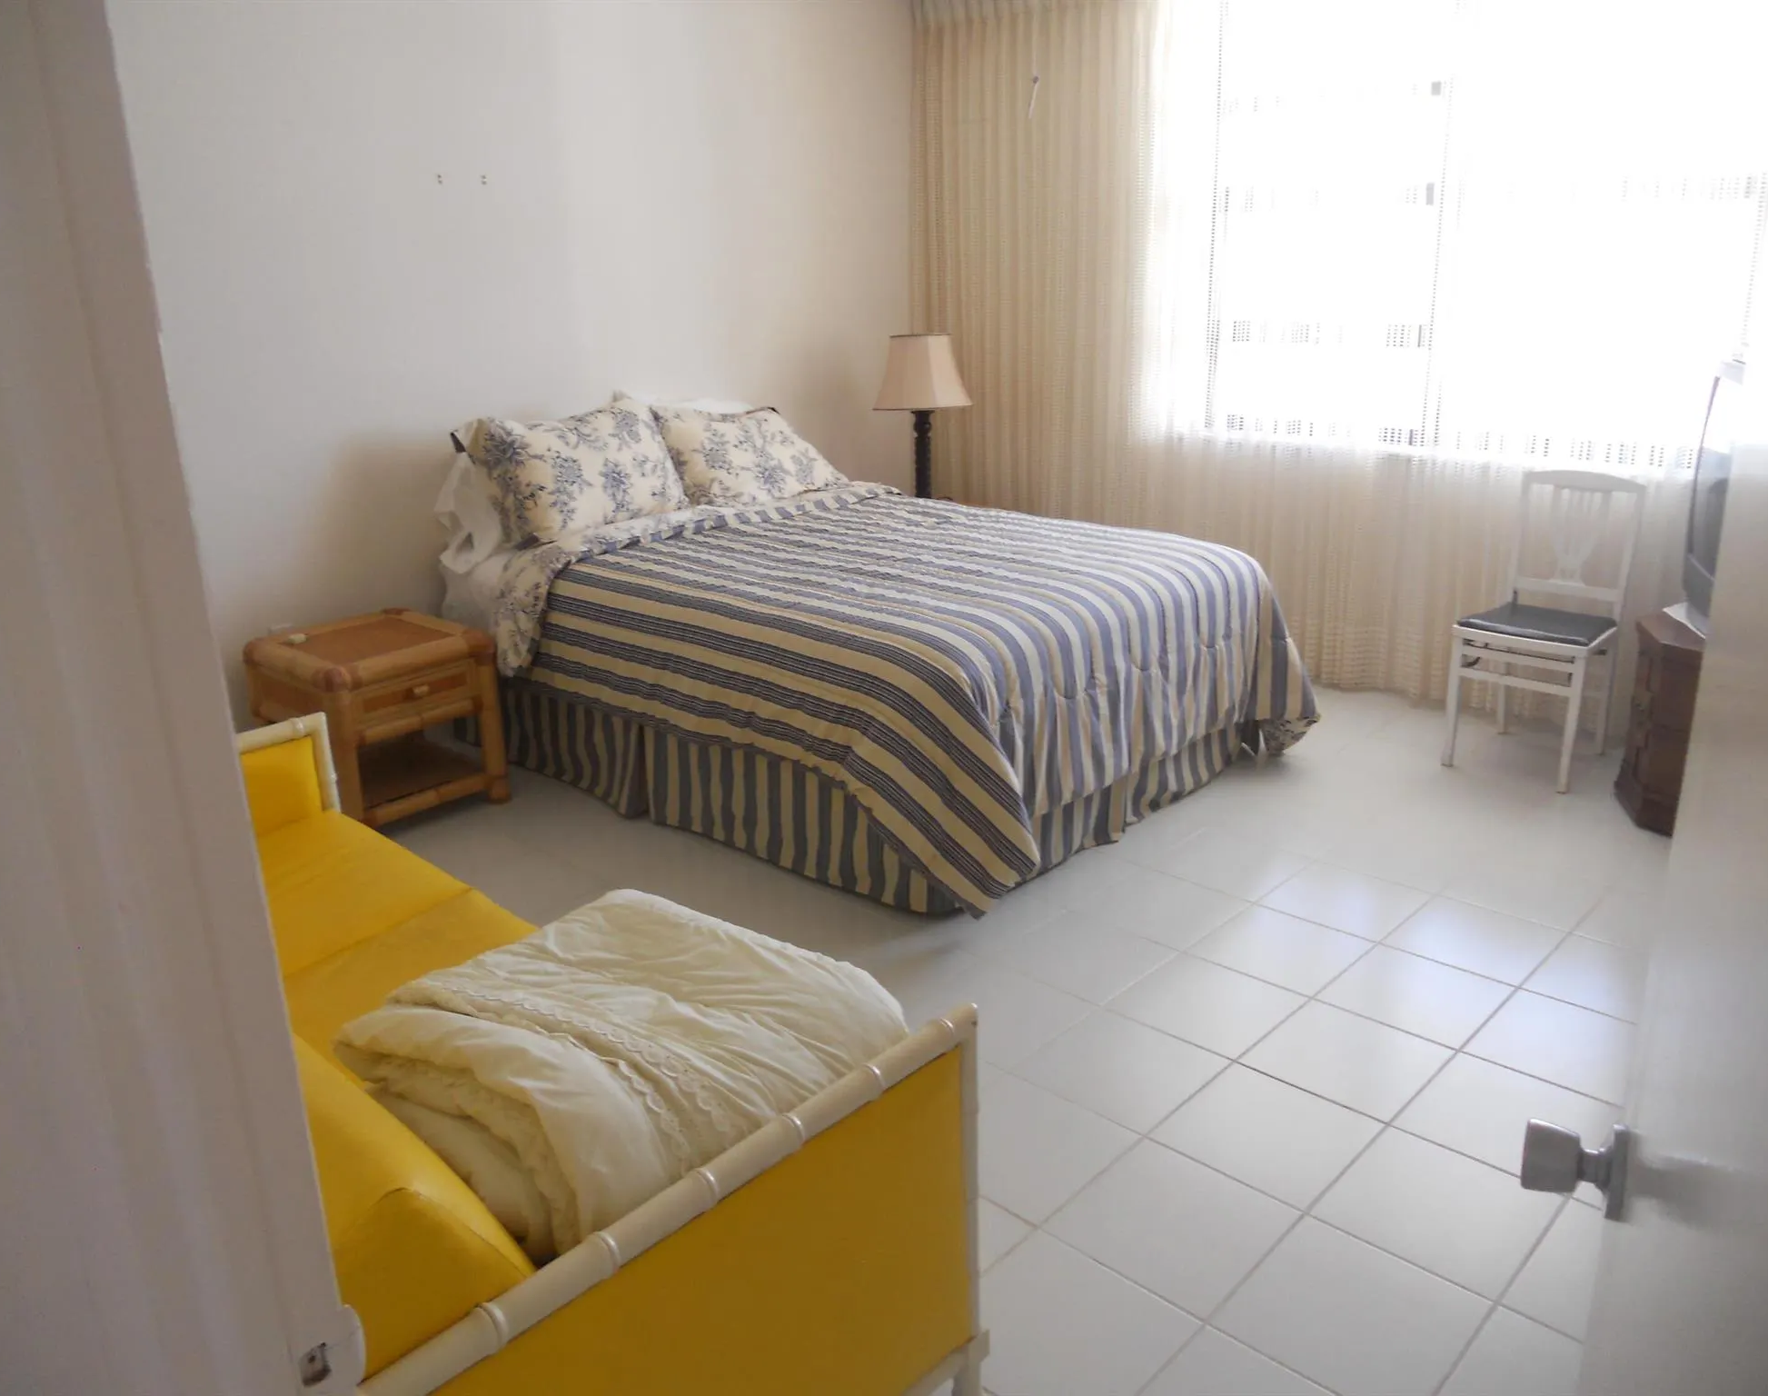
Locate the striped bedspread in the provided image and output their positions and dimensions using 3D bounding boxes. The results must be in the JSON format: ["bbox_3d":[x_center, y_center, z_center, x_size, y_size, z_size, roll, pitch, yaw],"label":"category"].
[{"bbox_3d":[0.027,-0.158,4.556,1.915,0.689,1.615,15,25,41],"label":"striped bedspread"}]

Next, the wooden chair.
[{"bbox_3d":[1.983,-0.214,4.357,0.386,0.866,0.466,15,25,41],"label":"wooden chair"}]

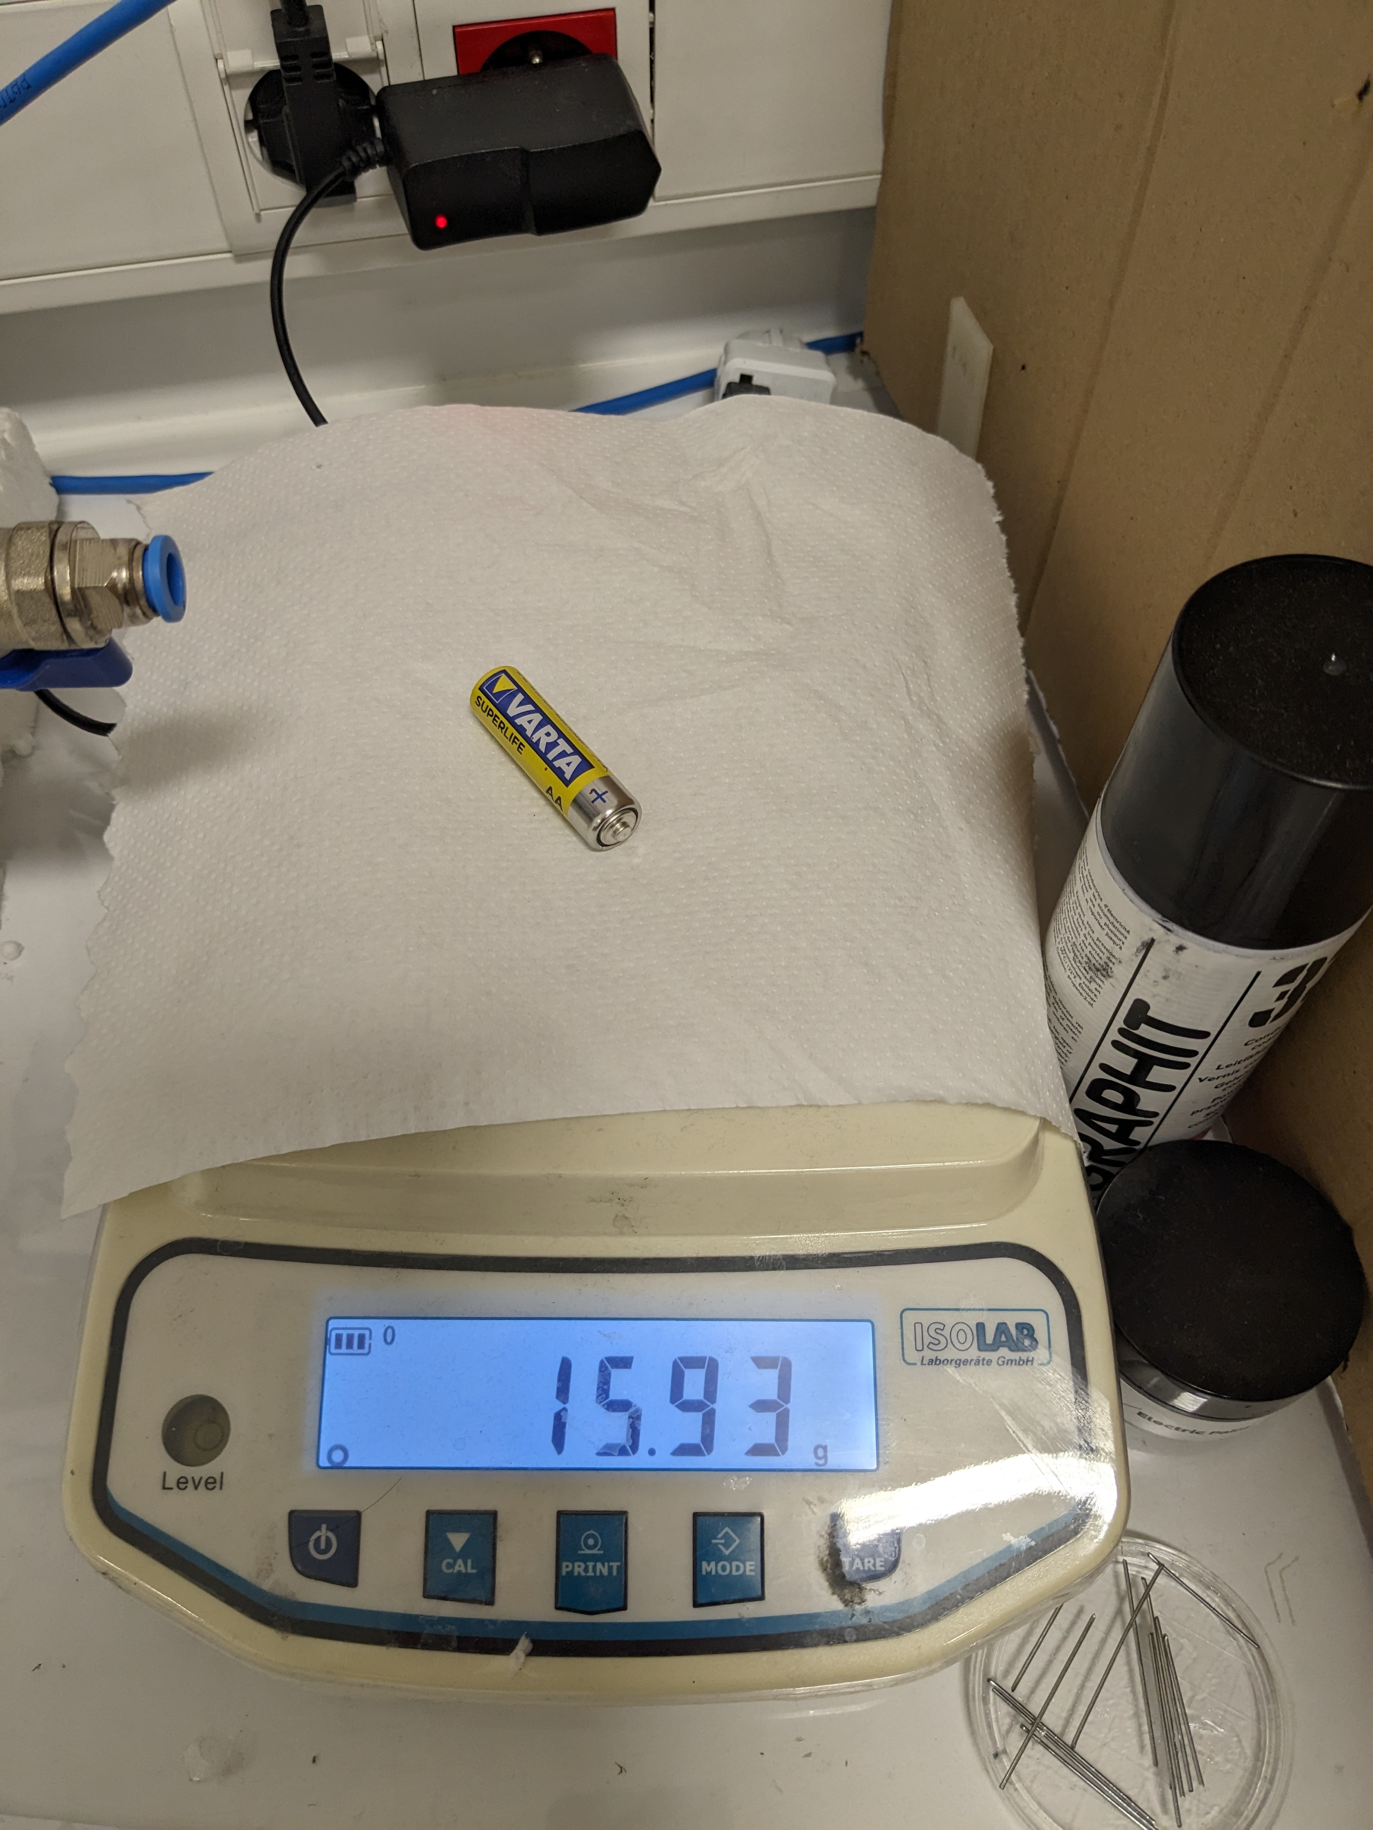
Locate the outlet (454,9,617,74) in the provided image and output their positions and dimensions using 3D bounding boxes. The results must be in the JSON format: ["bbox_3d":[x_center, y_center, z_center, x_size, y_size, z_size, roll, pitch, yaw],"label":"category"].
[{"bbox_3d":[-0.043,-0.239,0.414,0.045,0.045,0.014,-11,57,-8],"label":"outlet"}]

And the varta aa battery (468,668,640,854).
[{"bbox_3d":[-0.029,-0.035,0.316,0.014,0.014,0.050,-32,62,-20],"label":"varta aa battery"}]

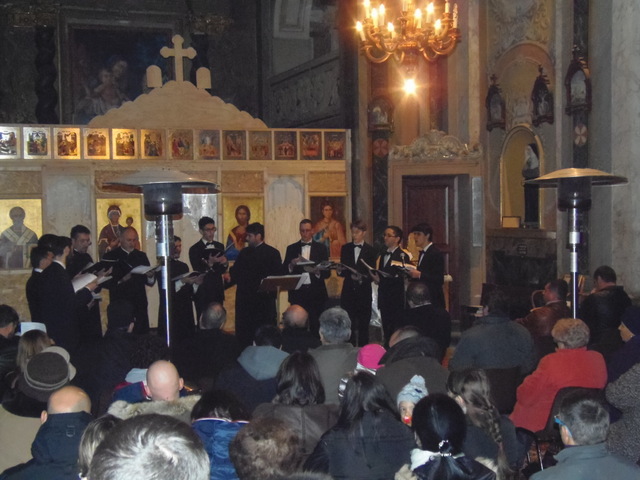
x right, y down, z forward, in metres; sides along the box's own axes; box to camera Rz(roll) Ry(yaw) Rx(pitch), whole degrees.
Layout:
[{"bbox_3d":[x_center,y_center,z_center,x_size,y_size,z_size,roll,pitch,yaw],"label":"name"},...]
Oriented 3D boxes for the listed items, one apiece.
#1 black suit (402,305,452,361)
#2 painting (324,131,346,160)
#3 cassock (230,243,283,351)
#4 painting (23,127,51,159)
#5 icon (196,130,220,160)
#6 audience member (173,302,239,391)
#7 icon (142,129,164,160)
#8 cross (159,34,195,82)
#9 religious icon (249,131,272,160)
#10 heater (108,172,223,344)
[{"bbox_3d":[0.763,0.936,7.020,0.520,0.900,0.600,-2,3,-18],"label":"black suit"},{"bbox_3d":[0.193,-1.166,11.270,0.285,0.350,0.030,-1,0,-18],"label":"painting"},{"bbox_3d":[-0.626,0.789,9.242,0.540,1.530,0.380,-2,4,-27],"label":"cassock"},{"bbox_3d":[-3.201,-1.093,10.259,0.286,0.356,0.030,-2,2,-21],"label":"painting"},{"bbox_3d":[-1.329,-1.126,10.781,0.285,0.350,0.030,-1,0,-18],"label":"icon"},{"bbox_3d":[-0.746,1.066,6.534,0.520,1.275,0.750,-1,3,3],"label":"audience member"},{"bbox_3d":[-1.947,-1.119,10.582,0.285,0.350,0.030,-1,0,-18],"label":"icon"},{"bbox_3d":[-1.683,-2.160,10.798,0.437,0.563,0.040,-2,2,-21],"label":"cross"},{"bbox_3d":[-0.731,-1.166,11.188,0.301,0.362,0.030,-2,2,-21],"label":"religious icon"},{"bbox_3d":[-1.093,0.600,6.460,0.810,2.200,0.810,-1,3,0],"label":"heater"}]

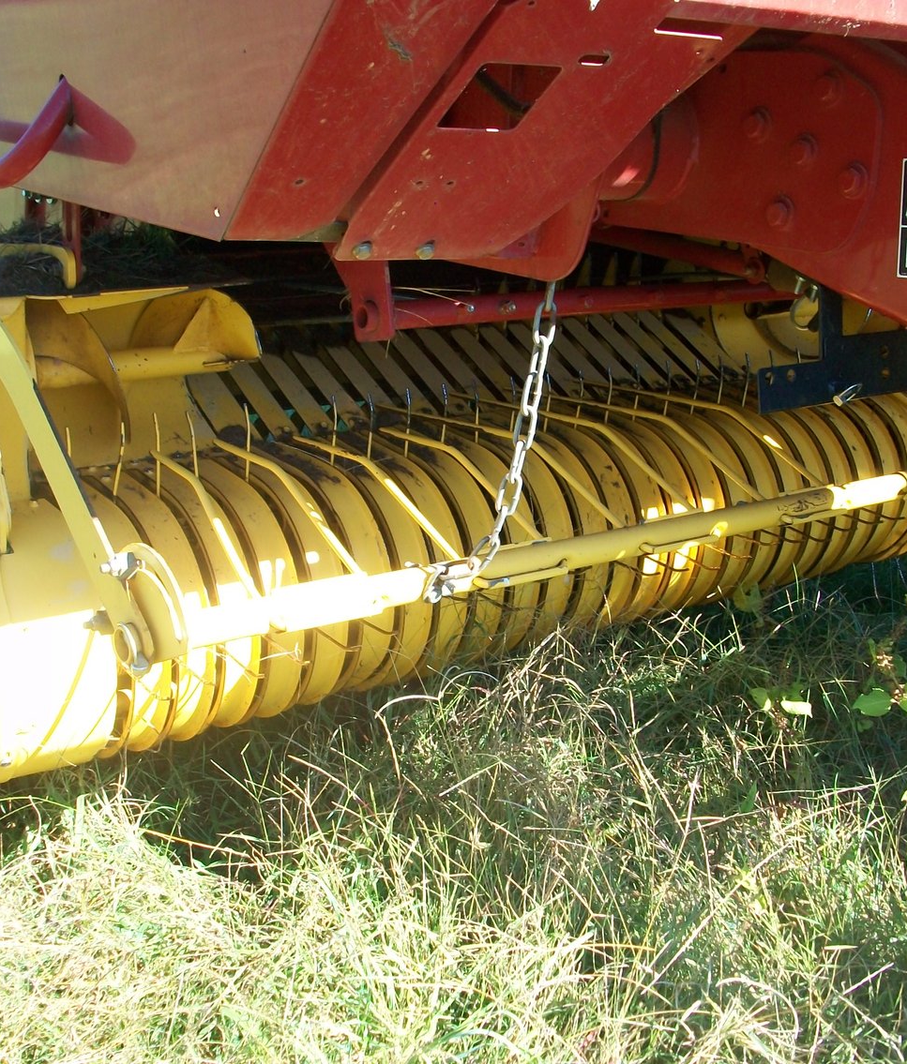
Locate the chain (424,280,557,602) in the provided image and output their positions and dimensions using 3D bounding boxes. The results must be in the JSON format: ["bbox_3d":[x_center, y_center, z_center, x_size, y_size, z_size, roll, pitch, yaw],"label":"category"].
[{"bbox_3d":[0.043,-0.109,1.651,0.163,0.393,0.050,-6,16,-20],"label":"chain"}]

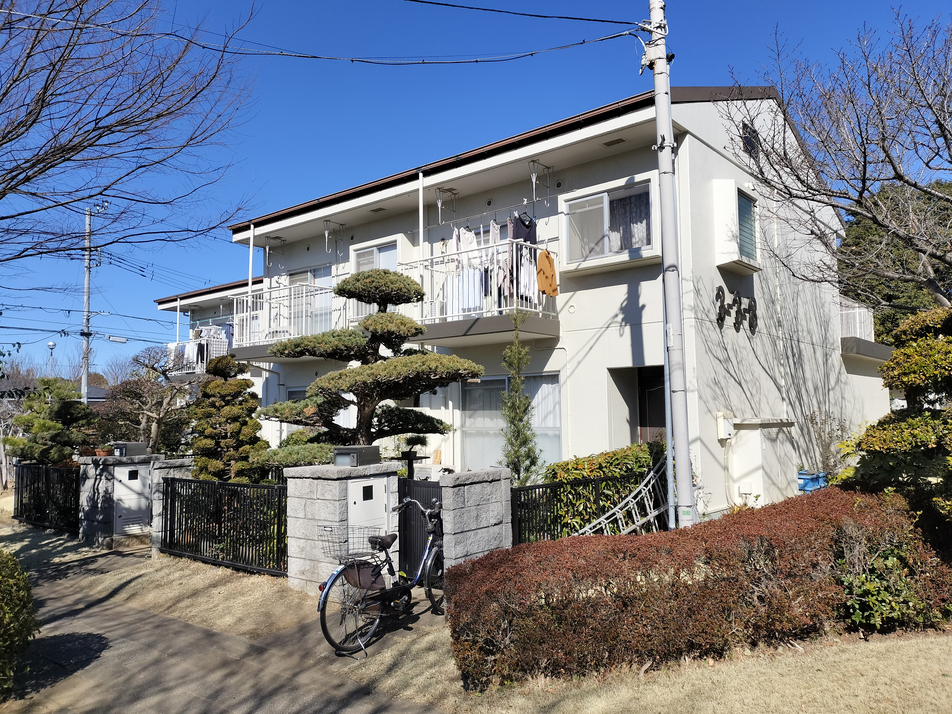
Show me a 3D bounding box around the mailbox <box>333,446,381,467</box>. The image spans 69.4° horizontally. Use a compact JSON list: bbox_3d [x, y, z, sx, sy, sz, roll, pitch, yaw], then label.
[{"bbox_3d":[-1.204,1.002,6.946,0.370,0.170,0.270,-4,-5,41],"label":"mailbox"}]

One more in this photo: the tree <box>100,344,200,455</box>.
[{"bbox_3d":[-5.631,1.293,12.079,1.850,3.050,1.800,-4,-5,41],"label":"tree"}]

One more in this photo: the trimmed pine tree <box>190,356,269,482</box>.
[{"bbox_3d":[-3.220,1.248,9.067,1.050,2.500,1.050,-4,-5,41],"label":"trimmed pine tree"}]

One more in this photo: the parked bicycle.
[{"bbox_3d":[-0.609,1.697,5.598,0.580,1.070,1.800,-3,-5,36],"label":"parked bicycle"}]

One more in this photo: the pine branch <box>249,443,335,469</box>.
[{"bbox_3d":[-2.074,1.132,7.900,1.100,0.300,0.750,1,-4,-15],"label":"pine branch"}]

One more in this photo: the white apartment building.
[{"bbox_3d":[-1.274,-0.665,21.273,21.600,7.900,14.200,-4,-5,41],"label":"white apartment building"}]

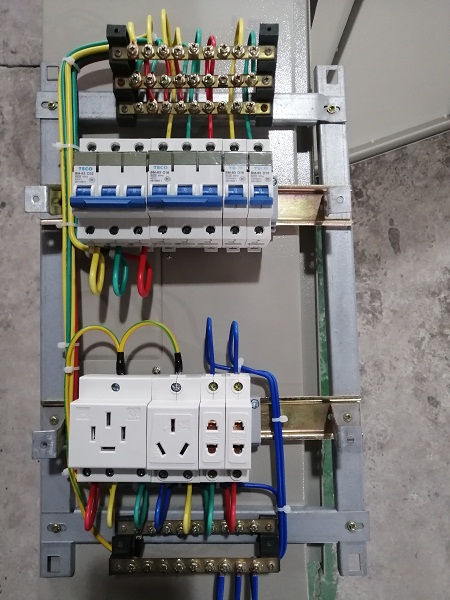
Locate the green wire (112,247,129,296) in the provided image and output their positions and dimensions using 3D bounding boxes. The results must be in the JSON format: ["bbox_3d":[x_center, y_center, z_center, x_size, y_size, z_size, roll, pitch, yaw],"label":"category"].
[{"bbox_3d":[-0.083,-0.023,0.371,0.011,0.022,0.040,0,87,0],"label":"green wire"}]

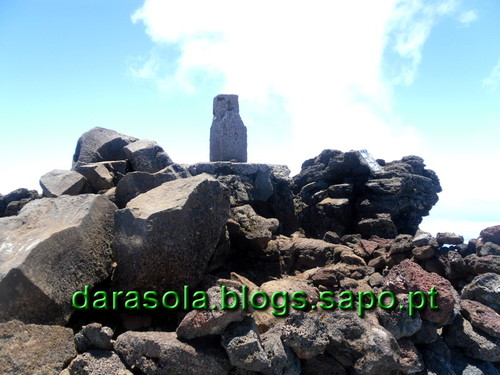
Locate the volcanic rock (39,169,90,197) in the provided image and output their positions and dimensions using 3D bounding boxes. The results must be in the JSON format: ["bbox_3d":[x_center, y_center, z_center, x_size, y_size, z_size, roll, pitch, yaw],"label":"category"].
[{"bbox_3d":[-1.743,-0.047,3.800,0.430,0.250,0.340,0,-1,-18],"label":"volcanic rock"}]

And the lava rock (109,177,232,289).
[{"bbox_3d":[-0.639,0.370,3.250,0.900,0.900,0.750,1,-3,-15],"label":"lava rock"}]

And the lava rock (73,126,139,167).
[{"bbox_3d":[-1.536,-0.420,4.300,0.610,0.440,0.480,0,-1,-18],"label":"lava rock"}]

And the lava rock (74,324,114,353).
[{"bbox_3d":[-0.923,0.890,2.400,0.200,0.145,0.170,0,-1,-18],"label":"lava rock"}]

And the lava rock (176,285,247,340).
[{"bbox_3d":[-0.233,0.757,2.450,0.400,0.310,0.330,1,-3,-25],"label":"lava rock"}]

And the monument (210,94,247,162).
[{"bbox_3d":[-0.228,-0.632,4.350,0.290,0.710,0.280,0,-1,-20],"label":"monument"}]

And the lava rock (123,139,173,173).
[{"bbox_3d":[-1.014,-0.317,4.000,0.440,0.310,0.360,0,-1,-12],"label":"lava rock"}]

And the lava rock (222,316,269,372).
[{"bbox_3d":[-0.025,0.879,2.250,0.250,0.240,0.220,0,-1,0],"label":"lava rock"}]

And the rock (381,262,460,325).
[{"bbox_3d":[1.181,0.734,2.800,0.500,0.430,0.420,0,-3,0],"label":"rock"}]

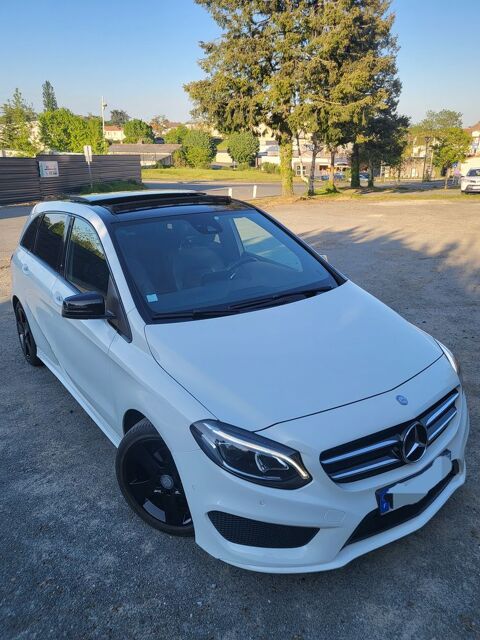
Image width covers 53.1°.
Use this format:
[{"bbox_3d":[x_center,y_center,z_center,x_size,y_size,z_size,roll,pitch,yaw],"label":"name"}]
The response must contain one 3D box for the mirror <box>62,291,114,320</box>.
[{"bbox_3d":[-0.873,-0.074,2.710,0.240,0.165,0.150,-14,22,-33],"label":"mirror"}]

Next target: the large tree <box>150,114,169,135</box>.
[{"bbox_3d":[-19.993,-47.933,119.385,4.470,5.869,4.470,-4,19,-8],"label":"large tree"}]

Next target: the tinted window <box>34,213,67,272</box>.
[{"bbox_3d":[-1.472,-0.635,3.774,0.070,0.400,0.780,11,7,-39],"label":"tinted window"}]

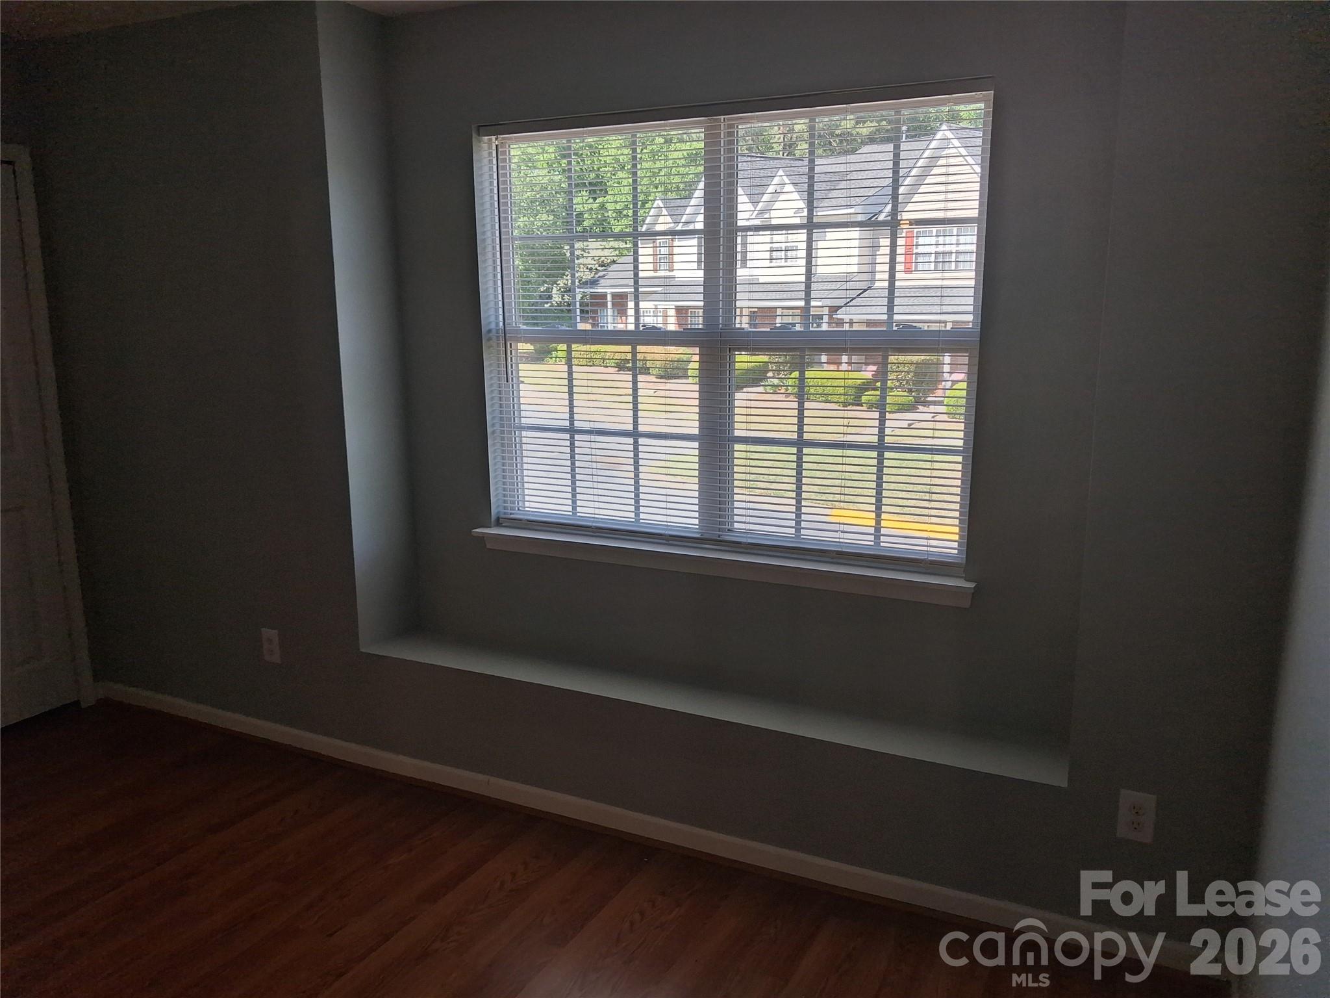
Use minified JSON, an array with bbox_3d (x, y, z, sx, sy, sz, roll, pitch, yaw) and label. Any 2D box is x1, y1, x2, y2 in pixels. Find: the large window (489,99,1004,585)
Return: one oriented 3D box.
[{"bbox_3d":[0.131,-0.469,3.021,1.545,1.252,0.100,5,13,26],"label":"large window"}]

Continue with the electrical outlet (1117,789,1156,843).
[{"bbox_3d":[1.084,0.732,2.384,0.075,0.117,0.010,5,13,26],"label":"electrical outlet"}]

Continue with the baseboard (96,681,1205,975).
[{"bbox_3d":[-0.455,0.906,3.200,3.886,0.068,0.014,5,13,26],"label":"baseboard"}]

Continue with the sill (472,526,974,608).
[{"bbox_3d":[0.106,0.188,3.098,1.604,0.075,0.115,5,13,26],"label":"sill"}]

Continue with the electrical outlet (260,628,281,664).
[{"bbox_3d":[-1.363,0.510,3.584,0.075,0.117,0.010,5,13,26],"label":"electrical outlet"}]

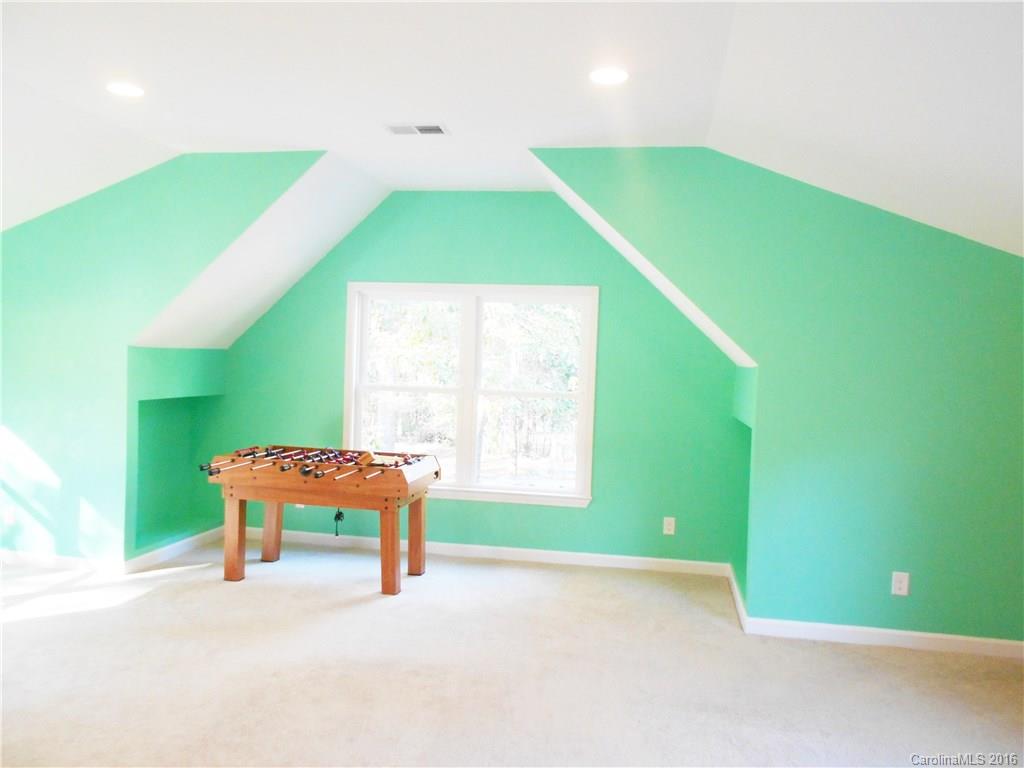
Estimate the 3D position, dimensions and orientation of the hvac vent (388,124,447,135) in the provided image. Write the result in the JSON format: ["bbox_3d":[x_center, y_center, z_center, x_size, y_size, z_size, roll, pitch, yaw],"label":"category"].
[{"bbox_3d":[-0.464,-1.237,3.766,0.285,0.020,0.160,2,2,11],"label":"hvac vent"}]

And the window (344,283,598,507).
[{"bbox_3d":[-0.307,0.056,5.204,1.740,1.450,0.110,2,2,11],"label":"window"}]

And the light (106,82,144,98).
[{"bbox_3d":[-1.665,-1.264,3.311,0.170,0.025,0.170,2,2,11],"label":"light"}]

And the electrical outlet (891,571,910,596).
[{"bbox_3d":[1.886,0.970,3.727,0.073,0.115,0.010,2,2,11],"label":"electrical outlet"}]

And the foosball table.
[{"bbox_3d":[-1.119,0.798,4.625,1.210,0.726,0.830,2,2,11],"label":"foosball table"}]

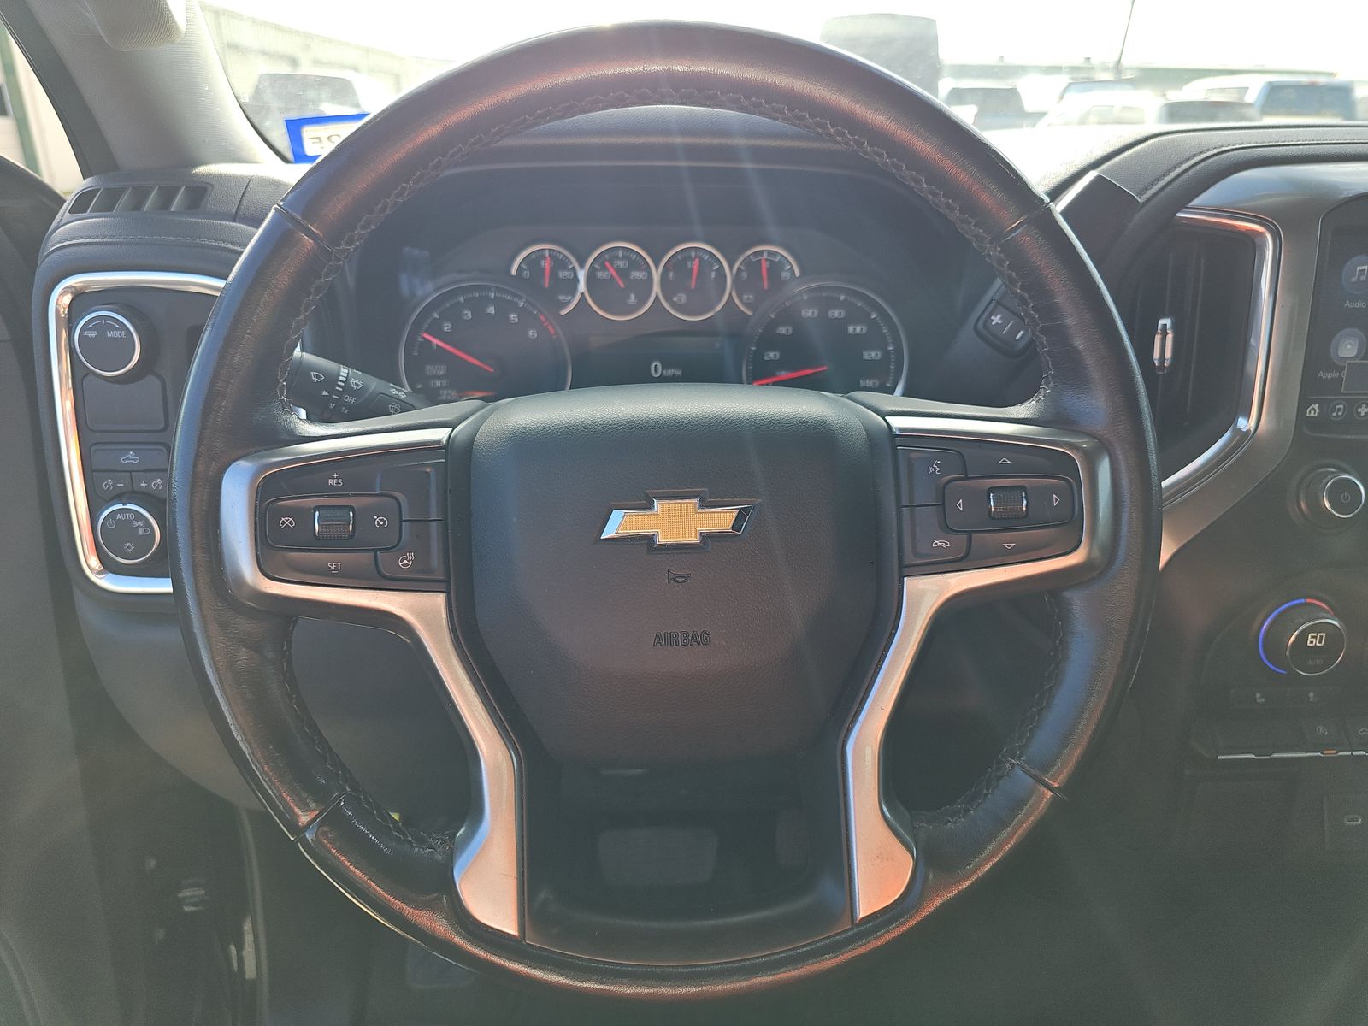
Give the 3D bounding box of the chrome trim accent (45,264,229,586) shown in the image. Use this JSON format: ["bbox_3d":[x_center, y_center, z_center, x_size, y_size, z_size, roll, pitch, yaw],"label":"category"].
[{"bbox_3d":[-0.295,-0.045,0.505,0.115,0.182,0.035,-1,11,-6],"label":"chrome trim accent"}]

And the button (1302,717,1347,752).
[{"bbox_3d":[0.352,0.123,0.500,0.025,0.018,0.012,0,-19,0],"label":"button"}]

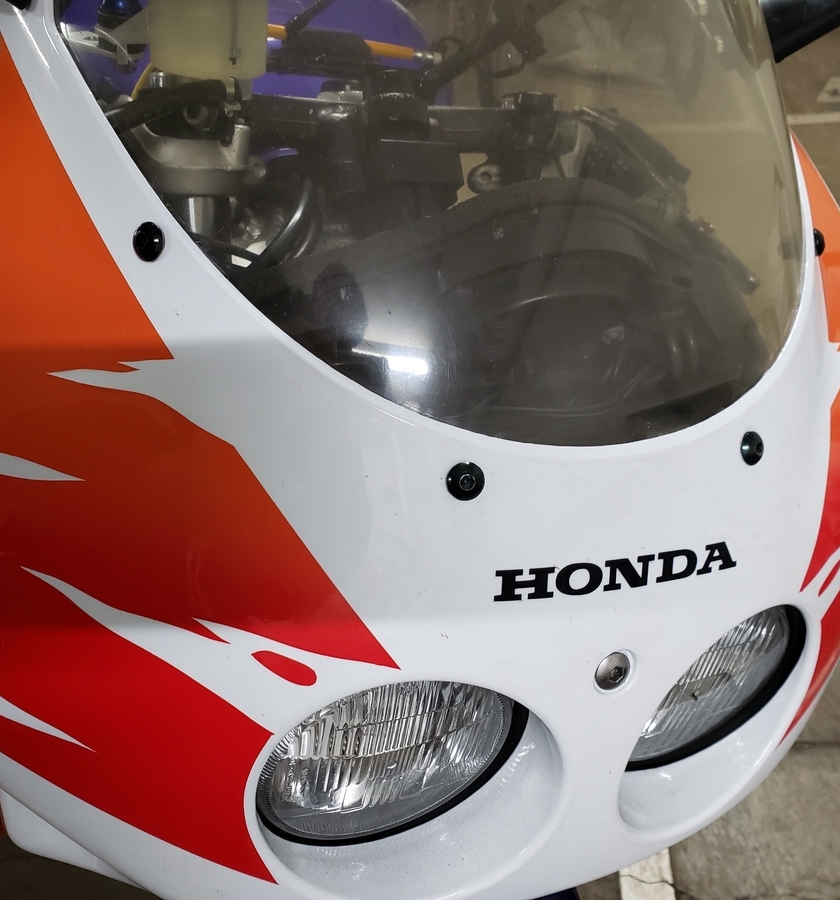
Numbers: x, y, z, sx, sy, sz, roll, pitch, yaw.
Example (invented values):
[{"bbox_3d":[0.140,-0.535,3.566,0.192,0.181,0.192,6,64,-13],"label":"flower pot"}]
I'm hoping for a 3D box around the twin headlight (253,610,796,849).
[{"bbox_3d":[0.051,0.100,0.427,0.276,0.121,0.095,-4,36,-24],"label":"twin headlight"}]

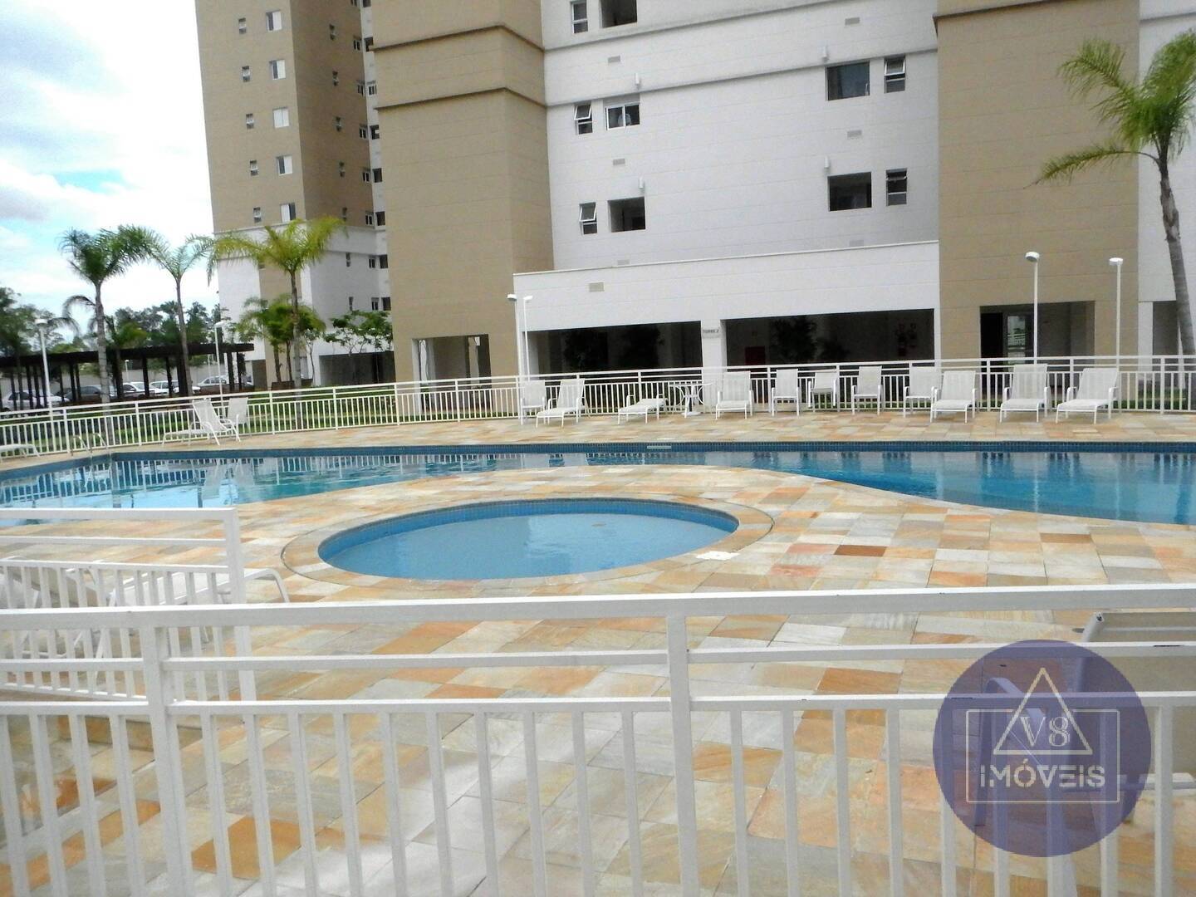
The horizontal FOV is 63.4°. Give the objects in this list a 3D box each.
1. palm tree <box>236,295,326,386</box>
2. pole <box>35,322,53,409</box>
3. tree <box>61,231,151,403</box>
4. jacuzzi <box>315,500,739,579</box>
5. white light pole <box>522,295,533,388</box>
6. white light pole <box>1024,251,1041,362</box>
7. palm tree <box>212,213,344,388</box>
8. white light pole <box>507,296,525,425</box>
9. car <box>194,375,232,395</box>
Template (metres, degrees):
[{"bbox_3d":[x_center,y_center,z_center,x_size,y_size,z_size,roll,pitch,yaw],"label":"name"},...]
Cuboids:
[{"bbox_3d":[-15.279,-4.946,47.267,4.358,4.987,4.140,-3,6,0],"label":"palm tree"},{"bbox_3d":[-12.924,-1.422,22.512,0.270,3.110,0.360,-1,6,17],"label":"pole"},{"bbox_3d":[-12.160,-2.813,24.278,2.354,5.413,2.472,-3,6,0],"label":"tree"},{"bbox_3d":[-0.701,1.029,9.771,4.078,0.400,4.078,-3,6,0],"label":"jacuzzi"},{"bbox_3d":[-1.814,-2.407,25.457,0.270,3.185,0.360,2,8,37],"label":"white light pole"},{"bbox_3d":[8.849,-2.379,19.750,0.360,3.221,0.270,-9,8,-43],"label":"white light pole"},{"bbox_3d":[-8.398,-3.272,25.725,3.532,5.580,3.356,-3,6,0],"label":"palm tree"},{"bbox_3d":[-2.118,-2.315,24.635,0.270,3.210,0.360,1,7,30],"label":"white light pole"},{"bbox_3d":[-26.697,-4.433,68.000,4.250,1.460,1.720,-1,7,22],"label":"car"}]

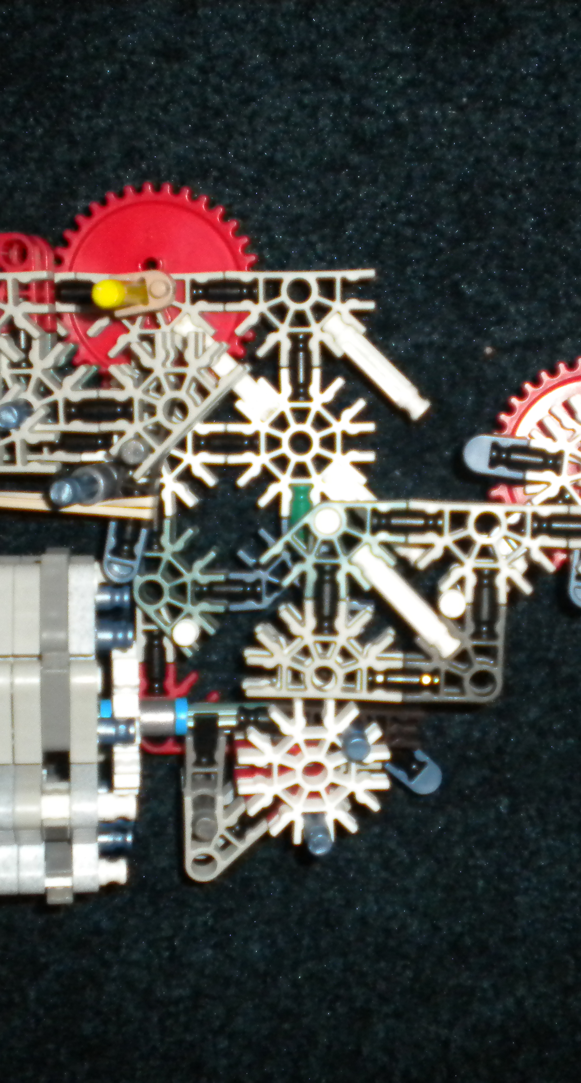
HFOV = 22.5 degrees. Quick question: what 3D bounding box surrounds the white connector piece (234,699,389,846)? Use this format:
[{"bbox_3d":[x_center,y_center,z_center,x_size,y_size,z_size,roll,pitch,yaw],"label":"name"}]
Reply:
[{"bbox_3d":[0.005,0.056,0.354,0.037,0.007,0.037,0,99,2],"label":"white connector piece"}]

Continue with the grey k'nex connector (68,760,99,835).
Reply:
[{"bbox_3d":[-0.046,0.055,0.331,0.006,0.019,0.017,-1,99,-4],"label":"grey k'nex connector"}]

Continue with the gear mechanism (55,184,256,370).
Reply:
[{"bbox_3d":[-0.034,-0.063,0.367,0.052,0.007,0.052,0,99,2],"label":"gear mechanism"}]

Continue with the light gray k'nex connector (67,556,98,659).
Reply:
[{"bbox_3d":[-0.048,0.015,0.341,0.006,0.019,0.022,-1,91,-4],"label":"light gray k'nex connector"}]

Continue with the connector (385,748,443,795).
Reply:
[{"bbox_3d":[0.032,0.061,0.385,0.015,0.007,0.010,39,98,-4],"label":"connector"}]

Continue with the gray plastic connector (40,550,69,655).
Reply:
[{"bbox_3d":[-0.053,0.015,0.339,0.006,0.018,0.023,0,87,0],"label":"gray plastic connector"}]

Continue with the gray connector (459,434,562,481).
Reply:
[{"bbox_3d":[0.053,-0.020,0.345,0.025,0.006,0.010,6,99,1],"label":"gray connector"}]

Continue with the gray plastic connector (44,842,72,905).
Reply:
[{"bbox_3d":[-0.054,0.075,0.347,0.006,0.020,0.018,0,97,0],"label":"gray plastic connector"}]

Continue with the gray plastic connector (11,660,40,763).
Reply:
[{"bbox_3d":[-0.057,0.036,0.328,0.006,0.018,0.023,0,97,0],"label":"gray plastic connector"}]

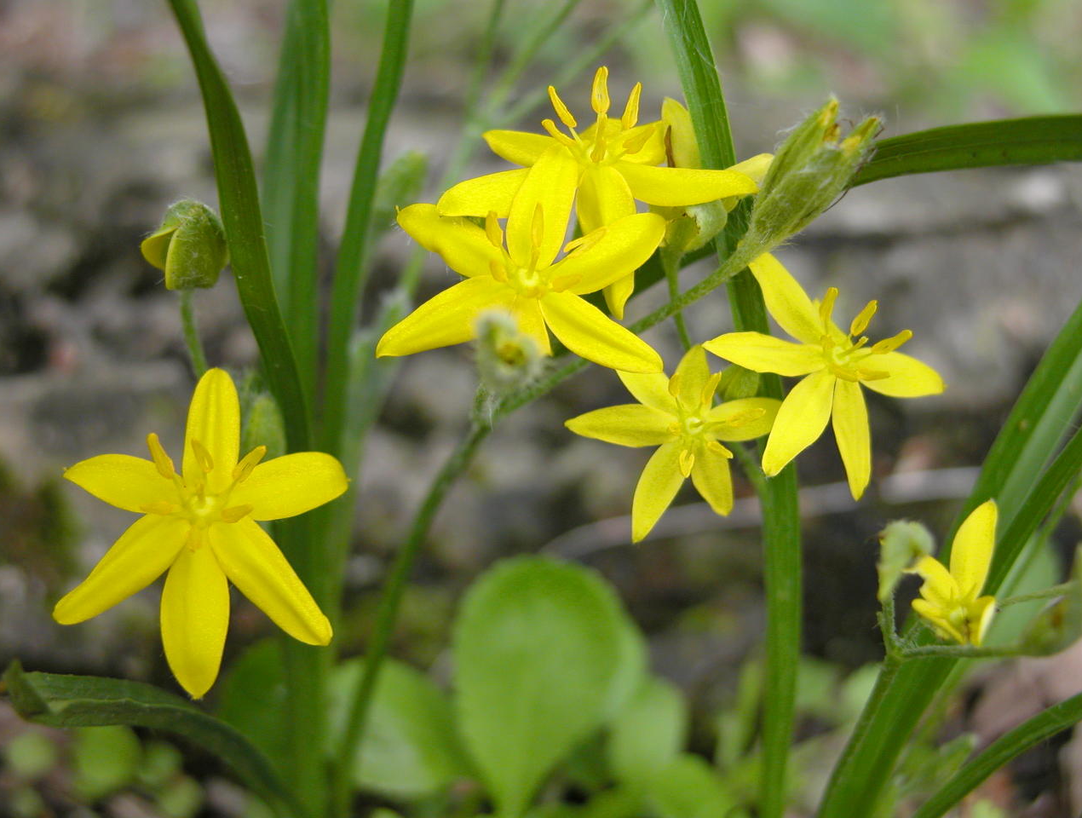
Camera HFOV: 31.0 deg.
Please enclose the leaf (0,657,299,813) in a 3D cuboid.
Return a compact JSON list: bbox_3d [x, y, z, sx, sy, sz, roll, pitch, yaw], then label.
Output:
[{"bbox_3d":[-0.033,0.028,0.168,0.025,0.011,0.011,0,23,0],"label":"leaf"}]

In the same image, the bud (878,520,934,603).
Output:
[{"bbox_3d":[0.032,0.013,0.170,0.005,0.007,0.005,5,23,11],"label":"bud"}]

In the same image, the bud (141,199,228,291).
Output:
[{"bbox_3d":[-0.031,-0.014,0.170,0.007,0.007,0.007,11,25,24],"label":"bud"}]

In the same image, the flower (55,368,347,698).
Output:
[{"bbox_3d":[-0.028,0.010,0.161,0.024,0.026,0.009,-4,-17,-8],"label":"flower"}]

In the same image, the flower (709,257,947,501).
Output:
[{"bbox_3d":[0.024,-0.003,0.168,0.018,0.020,0.009,-9,-15,-19],"label":"flower"}]

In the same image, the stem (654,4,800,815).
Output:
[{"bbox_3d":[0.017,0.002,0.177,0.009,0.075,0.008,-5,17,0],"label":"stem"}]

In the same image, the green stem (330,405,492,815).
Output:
[{"bbox_3d":[-0.011,0.017,0.163,0.006,0.036,0.006,15,17,0],"label":"green stem"}]

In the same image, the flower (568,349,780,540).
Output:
[{"bbox_3d":[0.011,0.003,0.171,0.018,0.017,0.009,-4,-16,-8],"label":"flower"}]

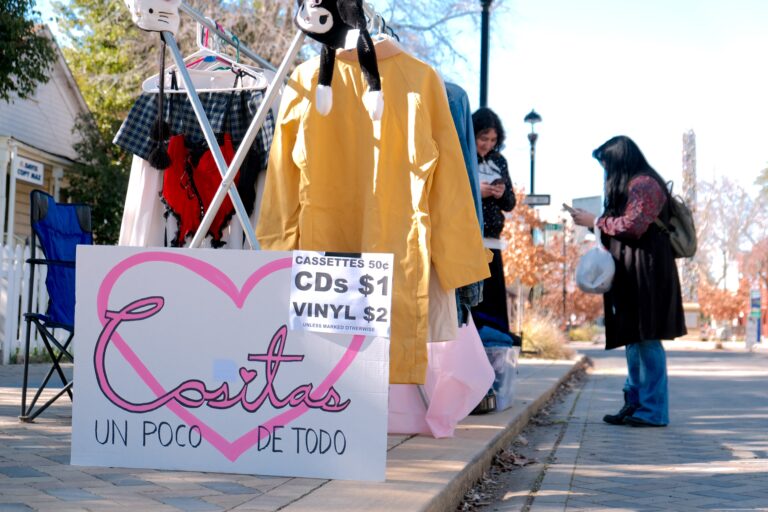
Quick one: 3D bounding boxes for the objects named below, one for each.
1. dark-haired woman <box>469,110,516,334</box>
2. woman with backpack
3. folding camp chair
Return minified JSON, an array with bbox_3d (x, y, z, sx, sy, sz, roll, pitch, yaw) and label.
[{"bbox_3d":[0.553,-0.006,5.850,0.450,1.580,0.370,3,-4,-22],"label":"dark-haired woman"},{"bbox_3d":[1.350,0.133,6.030,0.680,1.600,0.500,0,-4,12],"label":"woman with backpack"},{"bbox_3d":[-1.085,0.208,4.430,0.550,0.900,0.640,0,-4,15],"label":"folding camp chair"}]

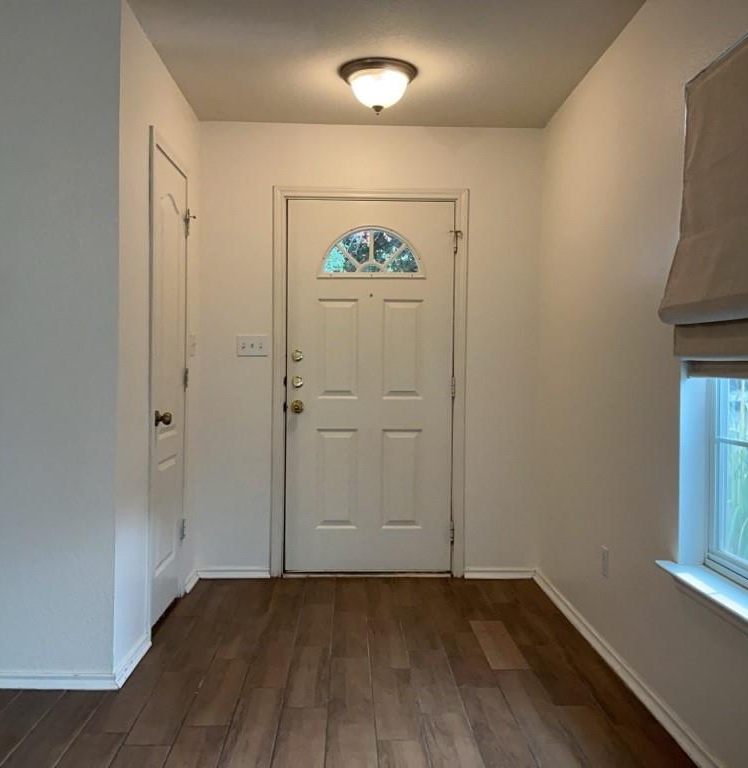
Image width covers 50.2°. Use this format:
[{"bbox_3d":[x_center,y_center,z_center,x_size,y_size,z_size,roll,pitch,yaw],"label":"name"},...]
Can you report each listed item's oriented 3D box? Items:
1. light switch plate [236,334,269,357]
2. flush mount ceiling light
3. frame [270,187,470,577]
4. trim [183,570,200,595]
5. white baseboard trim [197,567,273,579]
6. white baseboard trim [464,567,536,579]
[{"bbox_3d":[-0.656,-0.203,4.322,0.163,0.115,0.008,1,1,-2],"label":"light switch plate"},{"bbox_3d":[0.017,-1.294,3.560,0.352,0.189,0.352,1,1,-2],"label":"flush mount ceiling light"},{"bbox_3d":[-0.022,-0.001,4.374,1.059,2.123,0.090,1,1,-2],"label":"frame"},{"bbox_3d":[-0.951,1.021,4.174,0.015,0.064,0.329,1,1,-2],"label":"trim"},{"bbox_3d":[-0.763,1.020,4.336,0.399,0.064,0.015,1,1,-2],"label":"white baseboard trim"},{"bbox_3d":[0.698,1.036,4.377,0.403,0.064,0.015,1,1,-2],"label":"white baseboard trim"}]

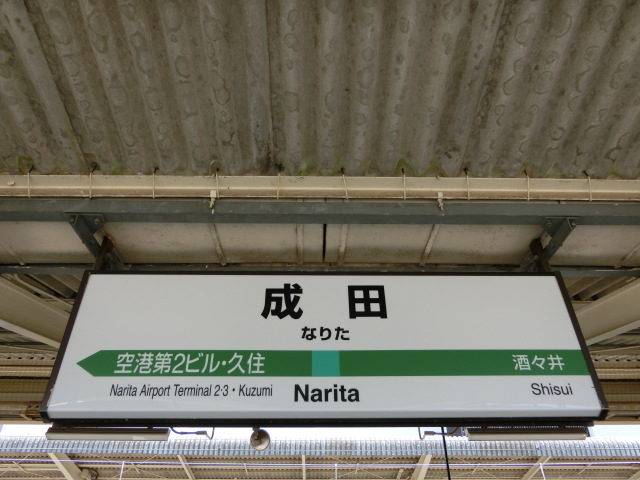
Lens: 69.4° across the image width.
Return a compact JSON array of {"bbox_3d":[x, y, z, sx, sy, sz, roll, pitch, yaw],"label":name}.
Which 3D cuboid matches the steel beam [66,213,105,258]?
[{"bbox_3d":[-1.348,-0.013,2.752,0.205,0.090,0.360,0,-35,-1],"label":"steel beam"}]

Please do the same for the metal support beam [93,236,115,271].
[{"bbox_3d":[-0.968,0.085,2.089,0.047,0.205,0.067,0,-35,-1],"label":"metal support beam"}]

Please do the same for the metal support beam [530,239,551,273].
[{"bbox_3d":[1.012,0.097,2.139,0.047,0.205,0.067,0,-35,-1],"label":"metal support beam"}]

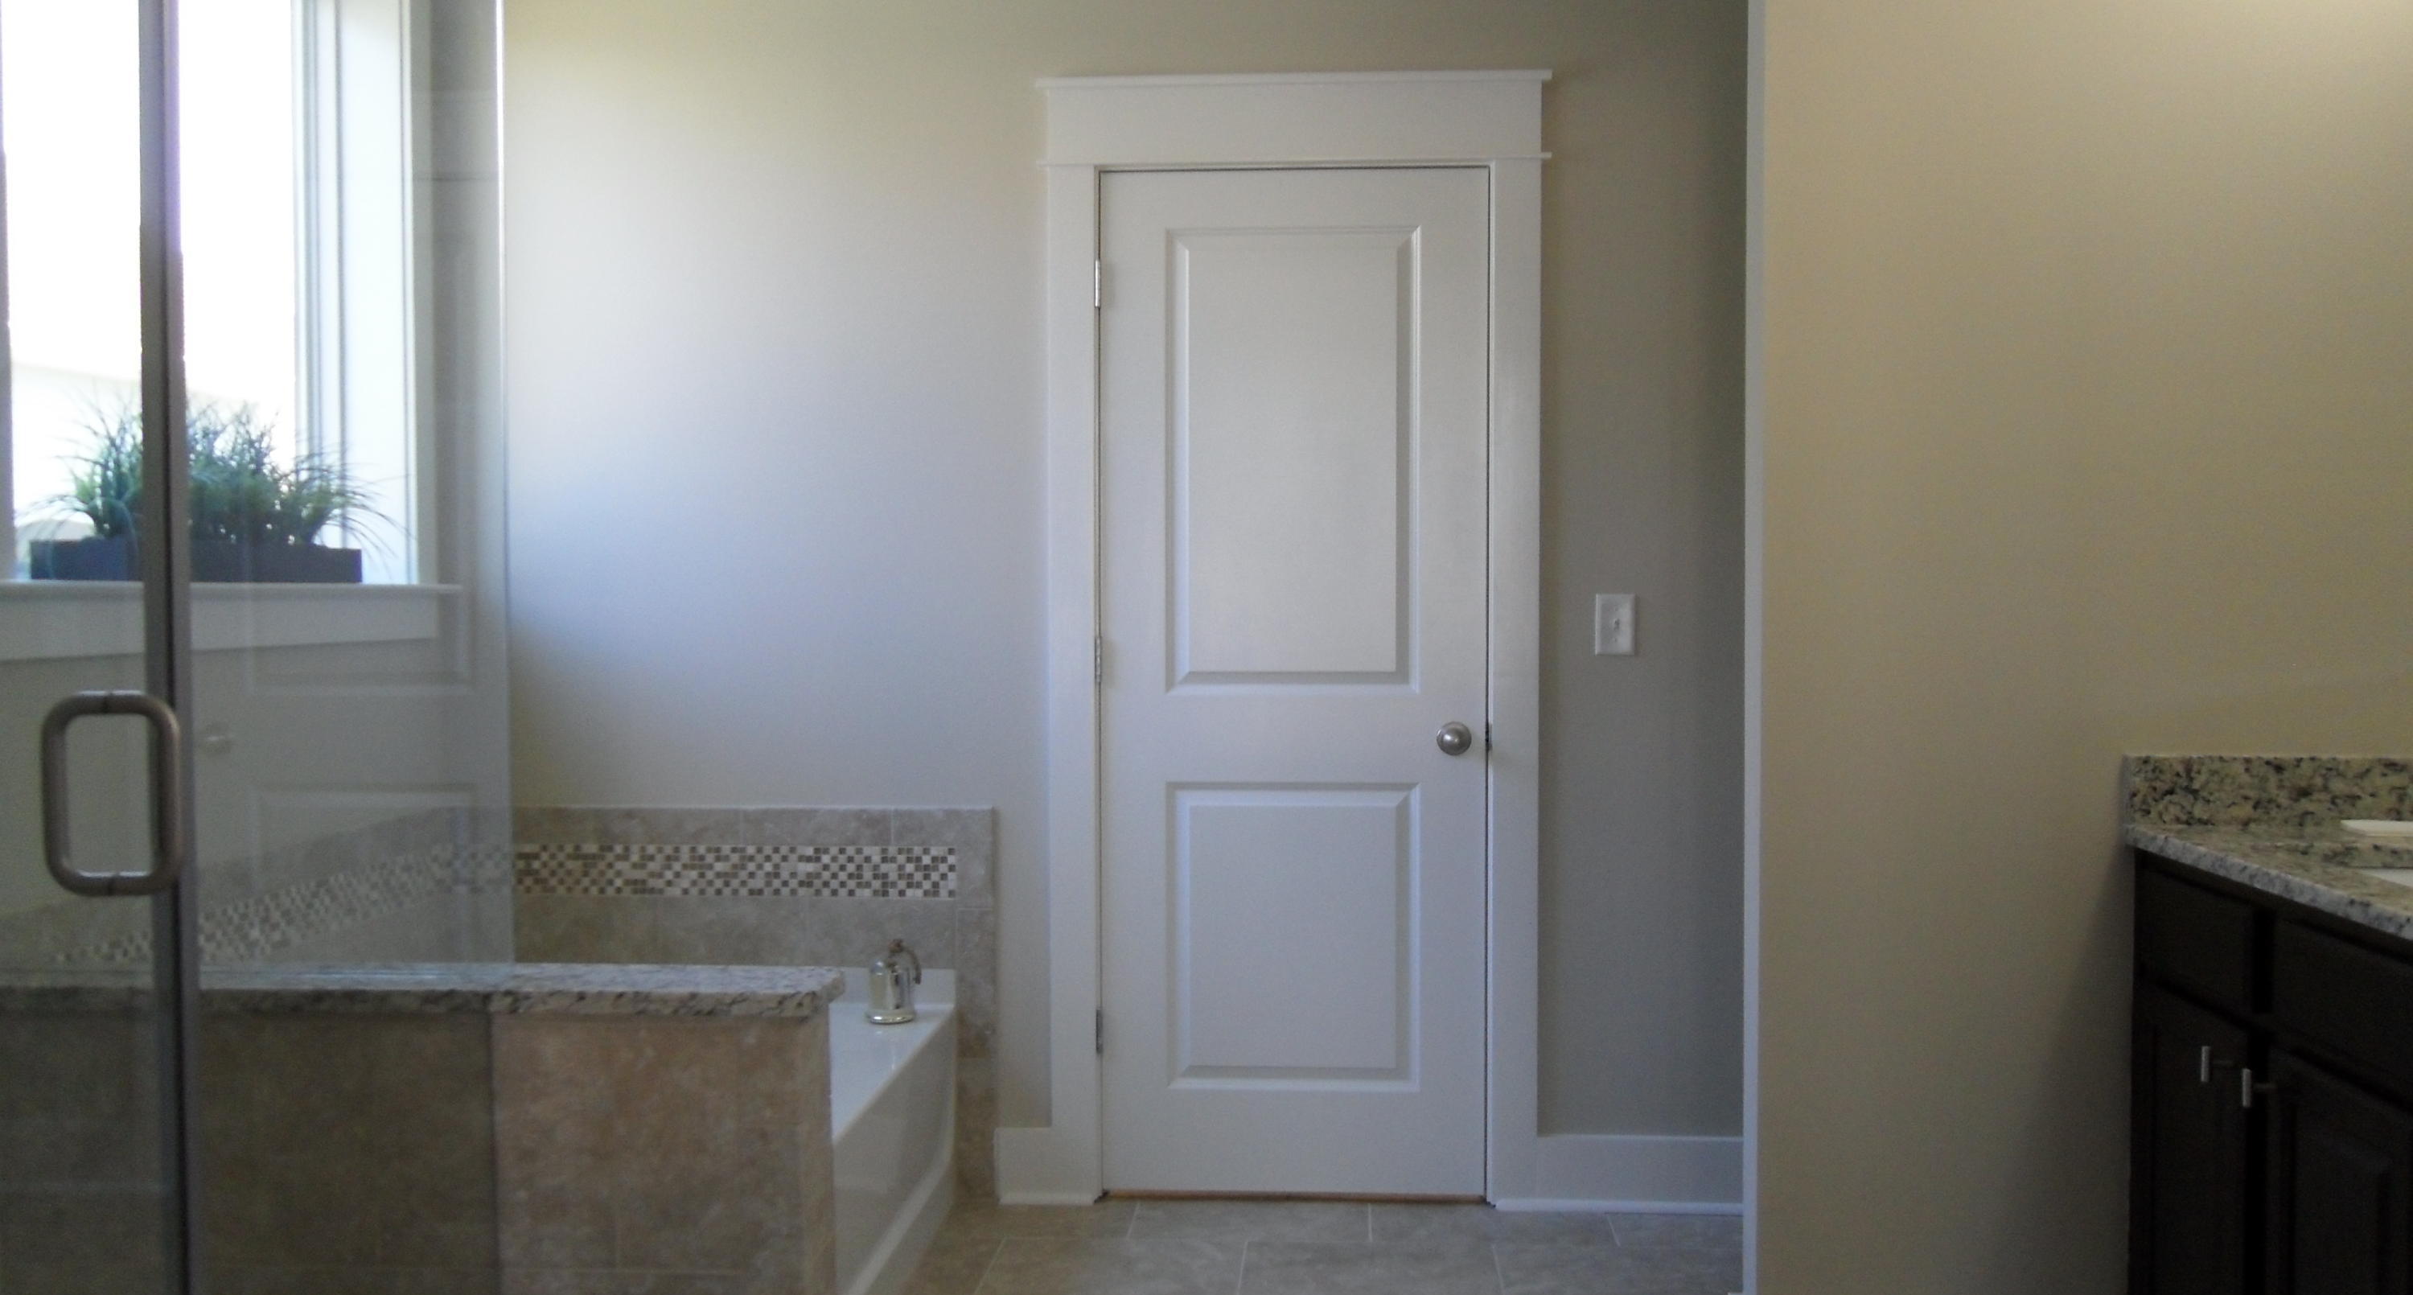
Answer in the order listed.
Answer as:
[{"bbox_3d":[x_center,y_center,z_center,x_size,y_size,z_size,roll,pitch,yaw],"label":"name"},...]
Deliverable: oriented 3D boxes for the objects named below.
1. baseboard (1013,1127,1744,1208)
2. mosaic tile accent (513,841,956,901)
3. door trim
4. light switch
[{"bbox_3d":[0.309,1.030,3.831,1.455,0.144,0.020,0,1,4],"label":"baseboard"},{"bbox_3d":[-0.954,0.447,3.902,0.915,0.111,0.014,0,1,4],"label":"mosaic tile accent"},{"bbox_3d":[0.166,-0.006,3.813,1.004,2.217,0.035,0,1,4],"label":"door trim"},{"bbox_3d":[0.793,-0.043,3.783,0.074,0.120,0.014,0,1,4],"label":"light switch"}]

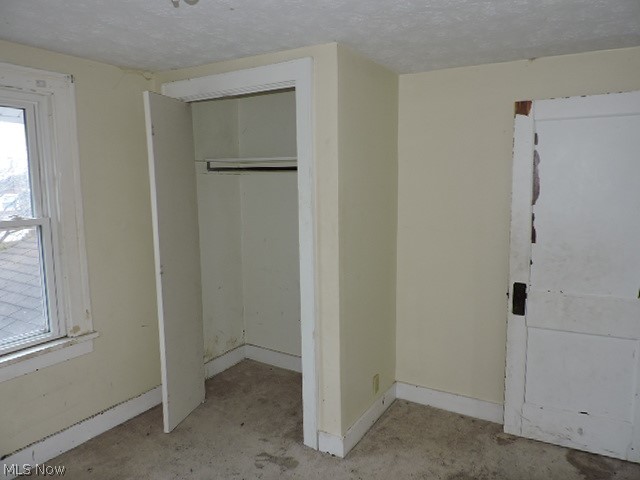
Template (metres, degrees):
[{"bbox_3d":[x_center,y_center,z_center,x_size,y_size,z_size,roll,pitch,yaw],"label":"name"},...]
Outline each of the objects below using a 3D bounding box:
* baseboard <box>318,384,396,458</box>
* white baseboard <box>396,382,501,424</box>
[{"bbox_3d":[0.282,1.131,2.918,0.162,0.136,0.861,4,8,31],"label":"baseboard"},{"bbox_3d":[0.871,1.107,3.053,0.751,0.136,0.025,4,8,31],"label":"white baseboard"}]

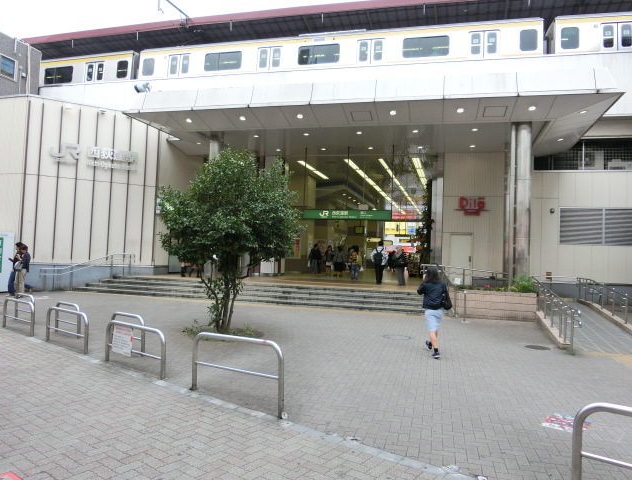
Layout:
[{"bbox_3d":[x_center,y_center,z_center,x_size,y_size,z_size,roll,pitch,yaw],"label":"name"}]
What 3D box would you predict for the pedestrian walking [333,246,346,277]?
[{"bbox_3d":[1.257,1.082,23.648,0.550,1.600,0.400,3,-2,-24],"label":"pedestrian walking"}]

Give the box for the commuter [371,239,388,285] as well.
[{"bbox_3d":[2.534,0.898,18.379,0.620,1.740,0.420,2,-2,0],"label":"commuter"}]

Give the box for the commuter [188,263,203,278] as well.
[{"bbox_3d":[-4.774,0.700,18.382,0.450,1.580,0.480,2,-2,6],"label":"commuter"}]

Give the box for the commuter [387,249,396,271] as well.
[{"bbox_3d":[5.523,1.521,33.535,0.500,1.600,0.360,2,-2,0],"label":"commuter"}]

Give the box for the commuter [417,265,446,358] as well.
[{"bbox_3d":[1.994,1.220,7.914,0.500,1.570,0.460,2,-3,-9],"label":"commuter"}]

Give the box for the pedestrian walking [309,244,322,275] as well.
[{"bbox_3d":[0.005,1.066,25.777,0.580,1.680,0.380,3,-2,-15],"label":"pedestrian walking"}]

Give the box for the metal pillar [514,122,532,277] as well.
[{"bbox_3d":[6.406,-0.855,14.106,0.460,5.250,0.460,2,-2,13],"label":"metal pillar"}]

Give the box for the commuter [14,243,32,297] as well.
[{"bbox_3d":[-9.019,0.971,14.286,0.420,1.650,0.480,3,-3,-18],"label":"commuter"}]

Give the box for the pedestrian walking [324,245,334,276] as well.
[{"bbox_3d":[0.764,1.117,24.635,0.500,1.600,0.360,2,-2,-6],"label":"pedestrian walking"}]

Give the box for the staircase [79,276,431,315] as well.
[{"bbox_3d":[-2.296,1.792,15.789,13.200,0.600,1.200,2,-2,13],"label":"staircase"}]

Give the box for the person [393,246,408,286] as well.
[{"bbox_3d":[3.469,1.044,18.735,0.560,1.620,0.420,2,-2,-6],"label":"person"}]

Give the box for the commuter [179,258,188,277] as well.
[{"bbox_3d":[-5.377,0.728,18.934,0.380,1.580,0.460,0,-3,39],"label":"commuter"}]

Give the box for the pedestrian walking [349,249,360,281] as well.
[{"bbox_3d":[1.799,1.076,21.008,0.520,1.500,0.400,2,-2,0],"label":"pedestrian walking"}]

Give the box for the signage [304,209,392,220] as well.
[{"bbox_3d":[1.225,-0.967,17.808,3.520,0.400,0.180,2,-2,13],"label":"signage"}]

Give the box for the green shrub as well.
[{"bbox_3d":[6.367,1.363,14.000,0.700,0.580,0.620,1,-3,14],"label":"green shrub"}]

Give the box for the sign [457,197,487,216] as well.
[{"bbox_3d":[6.040,-1.299,17.917,1.220,0.760,0.120,2,-2,13],"label":"sign"}]

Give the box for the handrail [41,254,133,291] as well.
[{"bbox_3d":[-8.909,1.234,18.071,3.330,1.460,0.100,4,-3,-30],"label":"handrail"}]

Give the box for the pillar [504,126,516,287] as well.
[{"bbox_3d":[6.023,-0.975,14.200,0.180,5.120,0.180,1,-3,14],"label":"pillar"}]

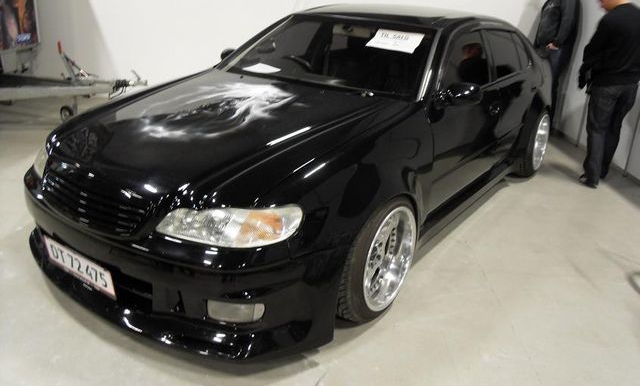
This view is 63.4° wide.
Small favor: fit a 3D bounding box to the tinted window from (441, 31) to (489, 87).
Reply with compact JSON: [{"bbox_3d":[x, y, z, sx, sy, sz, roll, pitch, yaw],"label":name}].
[{"bbox_3d":[0.824,-0.780,3.042,0.060,0.360,0.840,-14,7,40],"label":"tinted window"}]

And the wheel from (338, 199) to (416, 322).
[{"bbox_3d":[0.224,0.276,2.400,0.250,0.640,0.640,16,25,33],"label":"wheel"}]

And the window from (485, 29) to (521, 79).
[{"bbox_3d":[1.289,-0.982,3.635,0.060,0.350,0.640,-14,7,40],"label":"window"}]

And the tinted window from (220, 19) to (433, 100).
[{"bbox_3d":[0.082,-0.881,3.141,1.400,0.130,0.660,16,58,33],"label":"tinted window"}]

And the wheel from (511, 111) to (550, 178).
[{"bbox_3d":[1.821,-0.461,4.553,0.250,0.640,0.640,16,25,33],"label":"wheel"}]

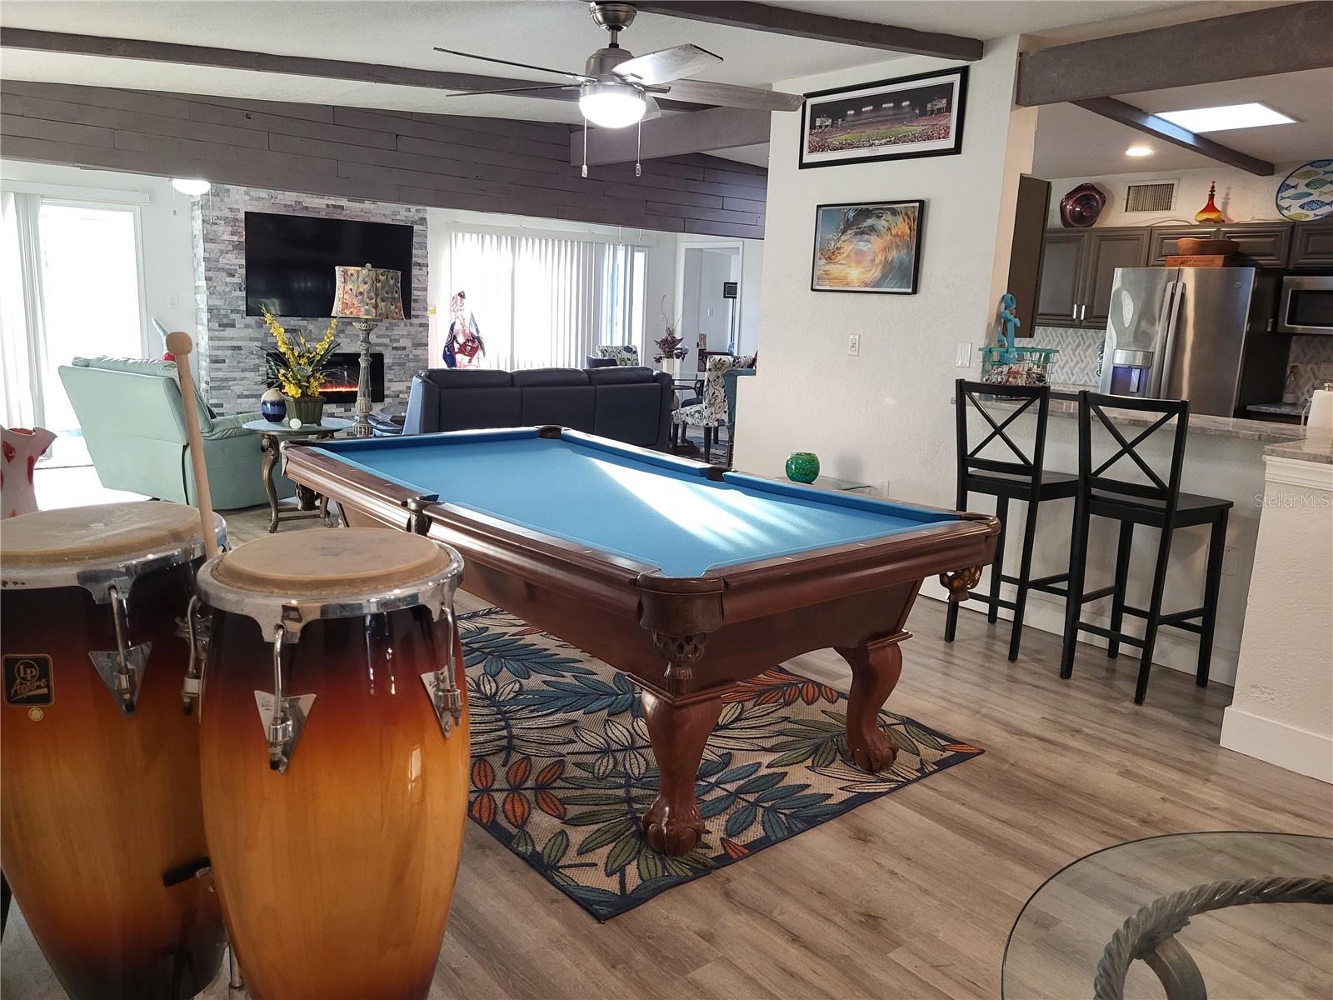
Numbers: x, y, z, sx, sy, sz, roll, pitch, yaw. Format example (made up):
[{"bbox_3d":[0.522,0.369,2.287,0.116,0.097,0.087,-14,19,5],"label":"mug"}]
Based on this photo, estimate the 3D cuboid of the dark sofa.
[{"bbox_3d":[-1.109,-0.615,7.753,2.170,0.910,0.980,-7,14,-39],"label":"dark sofa"}]

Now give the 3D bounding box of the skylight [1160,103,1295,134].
[{"bbox_3d":[3.349,-2.292,5.983,0.630,0.080,0.570,-7,14,-40],"label":"skylight"}]

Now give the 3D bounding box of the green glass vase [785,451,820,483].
[{"bbox_3d":[0.696,-0.165,5.105,0.172,0.160,0.172,2,11,0],"label":"green glass vase"}]

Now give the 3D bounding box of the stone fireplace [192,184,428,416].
[{"bbox_3d":[-3.233,-1.776,9.256,2.071,2.420,0.350,-7,14,-39],"label":"stone fireplace"}]

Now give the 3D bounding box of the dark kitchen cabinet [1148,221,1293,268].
[{"bbox_3d":[3.954,-1.783,7.080,0.330,0.300,0.930,-7,14,-40],"label":"dark kitchen cabinet"}]

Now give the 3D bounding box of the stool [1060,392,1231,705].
[{"bbox_3d":[1.925,0.169,3.958,0.480,1.156,0.415,-7,14,-40],"label":"stool"}]

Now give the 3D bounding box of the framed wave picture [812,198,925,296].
[{"bbox_3d":[1.024,-1.299,5.165,0.030,0.448,0.670,-7,14,-39],"label":"framed wave picture"}]

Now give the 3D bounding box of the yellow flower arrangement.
[{"bbox_3d":[-2.129,-0.854,5.823,0.450,0.540,0.380,-7,14,-39],"label":"yellow flower arrangement"}]

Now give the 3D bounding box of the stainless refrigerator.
[{"bbox_3d":[3.702,-0.684,7.051,0.900,1.785,0.910,-7,14,-40],"label":"stainless refrigerator"}]

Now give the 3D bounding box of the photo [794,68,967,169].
[{"bbox_3d":[1.060,-1.899,5.035,0.030,0.388,1.015,-7,14,-39],"label":"photo"}]

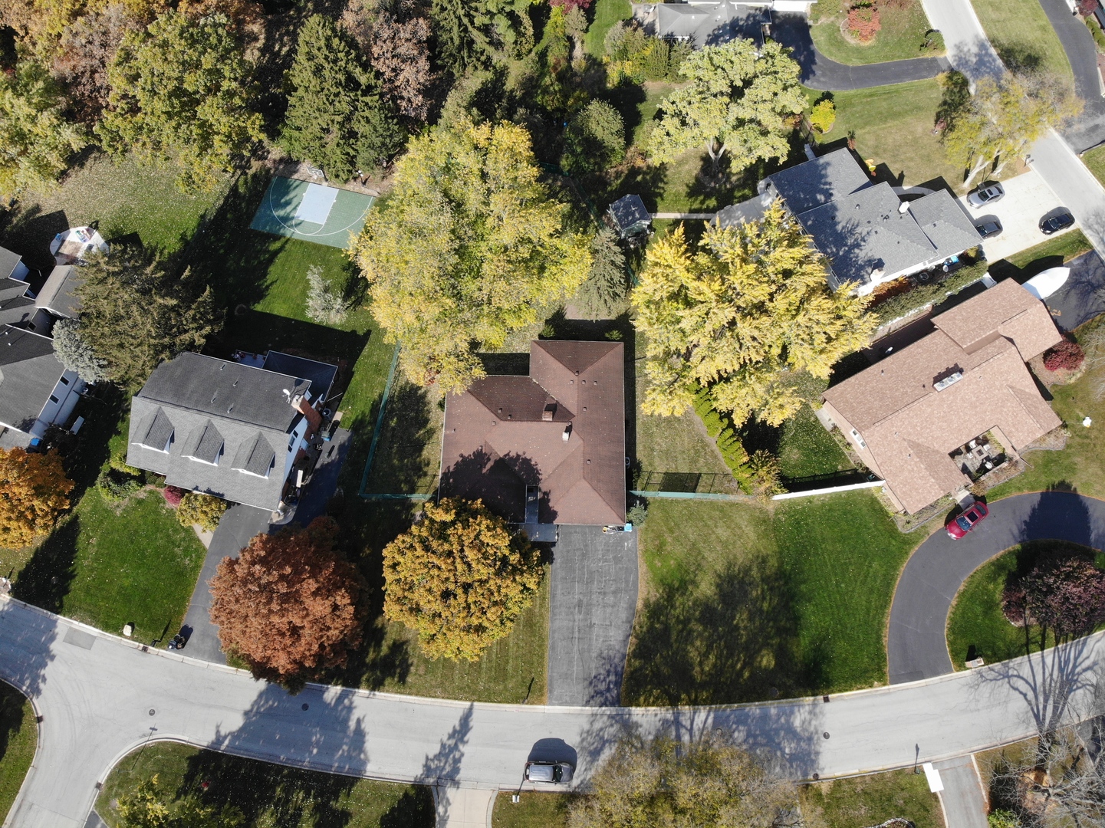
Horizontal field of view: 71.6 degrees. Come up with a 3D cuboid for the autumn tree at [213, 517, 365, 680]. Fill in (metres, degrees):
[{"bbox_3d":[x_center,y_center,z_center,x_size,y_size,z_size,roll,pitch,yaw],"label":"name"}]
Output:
[{"bbox_3d":[-22.550,16.817,67.505,13.059,15.300,13.059,0,67,0],"label":"autumn tree"}]

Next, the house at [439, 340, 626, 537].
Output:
[{"bbox_3d":[-1.831,2.014,79.634,18.800,5.000,21.200,1,67,0],"label":"house"}]

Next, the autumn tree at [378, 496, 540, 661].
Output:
[{"bbox_3d":[-8.154,15.163,70.501,14.510,11.327,14.510,0,67,0],"label":"autumn tree"}]

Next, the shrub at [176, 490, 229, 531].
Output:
[{"bbox_3d":[-35.964,10.100,78.996,4.990,3.800,4.100,0,68,-1],"label":"shrub"}]

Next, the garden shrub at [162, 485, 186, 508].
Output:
[{"bbox_3d":[-38.818,8.364,78.548,2.343,1.400,2.451,0,67,0],"label":"garden shrub"}]

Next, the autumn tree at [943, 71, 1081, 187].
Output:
[{"bbox_3d":[52.822,-32.115,90.046,14.300,16.500,13.000,0,68,-1],"label":"autumn tree"}]

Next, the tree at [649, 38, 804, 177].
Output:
[{"bbox_3d":[20.185,-34.503,90.025,18.160,17.500,15.600,0,68,-1],"label":"tree"}]

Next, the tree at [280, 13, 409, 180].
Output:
[{"bbox_3d":[-26.674,-39.581,90.633,14.200,17.153,14.200,0,67,0],"label":"tree"}]

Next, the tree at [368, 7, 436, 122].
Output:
[{"bbox_3d":[-17.869,-40.541,92.722,8.600,16.000,12.000,0,68,-1],"label":"tree"}]

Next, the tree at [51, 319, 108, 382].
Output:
[{"bbox_3d":[-51.404,-7.732,81.752,5.301,7.990,5.301,0,67,0],"label":"tree"}]

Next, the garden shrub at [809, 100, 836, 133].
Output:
[{"bbox_3d":[35.021,-38.565,99.304,3.300,3.600,4.300,0,68,-1],"label":"garden shrub"}]

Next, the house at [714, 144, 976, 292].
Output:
[{"bbox_3d":[38.330,-24.675,92.181,20.900,6.700,18.800,-22,70,-9],"label":"house"}]

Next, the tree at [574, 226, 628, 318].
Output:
[{"bbox_3d":[5.606,-16.536,83.731,6.712,12.204,6.712,0,67,0],"label":"tree"}]

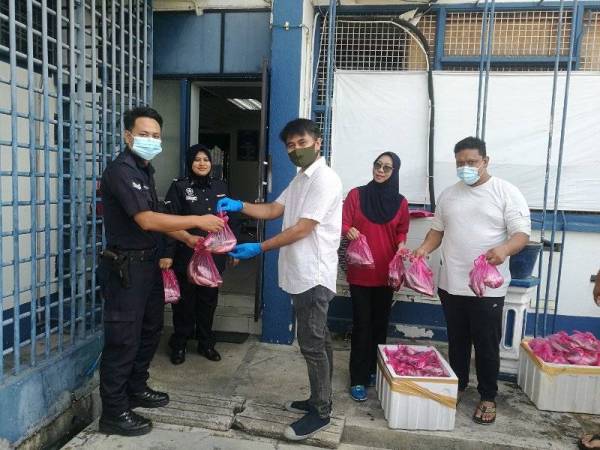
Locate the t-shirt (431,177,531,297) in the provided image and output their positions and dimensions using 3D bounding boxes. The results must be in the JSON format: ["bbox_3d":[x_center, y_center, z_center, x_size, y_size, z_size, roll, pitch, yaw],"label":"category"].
[{"bbox_3d":[1.107,0.068,2.870,0.540,0.670,0.340,5,6,30],"label":"t-shirt"}]

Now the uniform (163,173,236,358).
[{"bbox_3d":[-0.760,0.299,3.540,0.550,1.360,0.300,0,6,-24],"label":"uniform"}]

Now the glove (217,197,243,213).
[{"bbox_3d":[-0.385,-0.112,2.552,0.130,0.090,0.100,0,6,-18],"label":"glove"}]

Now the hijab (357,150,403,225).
[{"bbox_3d":[0.517,-0.238,2.970,0.300,0.470,0.270,3,6,12],"label":"hijab"}]

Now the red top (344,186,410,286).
[{"bbox_3d":[0.510,0.070,3.119,0.430,0.630,0.300,3,5,10],"label":"red top"}]

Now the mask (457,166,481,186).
[{"bbox_3d":[1.010,-0.297,2.806,0.140,0.120,0.090,7,7,40],"label":"mask"}]

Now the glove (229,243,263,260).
[{"bbox_3d":[-0.282,0.137,2.420,0.180,0.090,0.100,2,5,-6],"label":"glove"}]

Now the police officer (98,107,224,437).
[{"bbox_3d":[-0.738,0.236,2.540,0.660,1.740,0.500,3,5,6],"label":"police officer"}]

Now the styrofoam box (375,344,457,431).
[{"bbox_3d":[0.713,1.002,2.942,0.371,0.305,0.528,2,5,0],"label":"styrofoam box"}]

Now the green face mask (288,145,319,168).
[{"bbox_3d":[0.018,-0.363,2.480,0.145,0.128,0.100,6,7,38],"label":"green face mask"}]

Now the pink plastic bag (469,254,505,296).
[{"bbox_3d":[1.052,0.285,2.640,0.185,0.215,0.140,5,6,25],"label":"pink plastic bag"}]

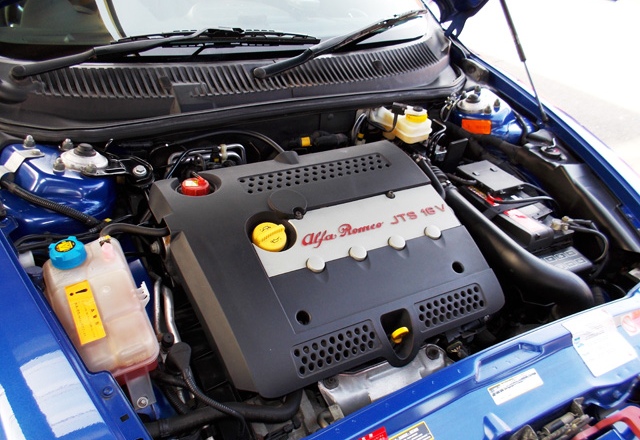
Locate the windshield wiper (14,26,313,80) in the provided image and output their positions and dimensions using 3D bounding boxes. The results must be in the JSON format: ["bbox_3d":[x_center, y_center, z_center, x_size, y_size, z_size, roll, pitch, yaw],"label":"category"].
[{"bbox_3d":[-0.368,-0.462,1.433,0.820,0.055,0.090,-13,63,-21],"label":"windshield wiper"}]

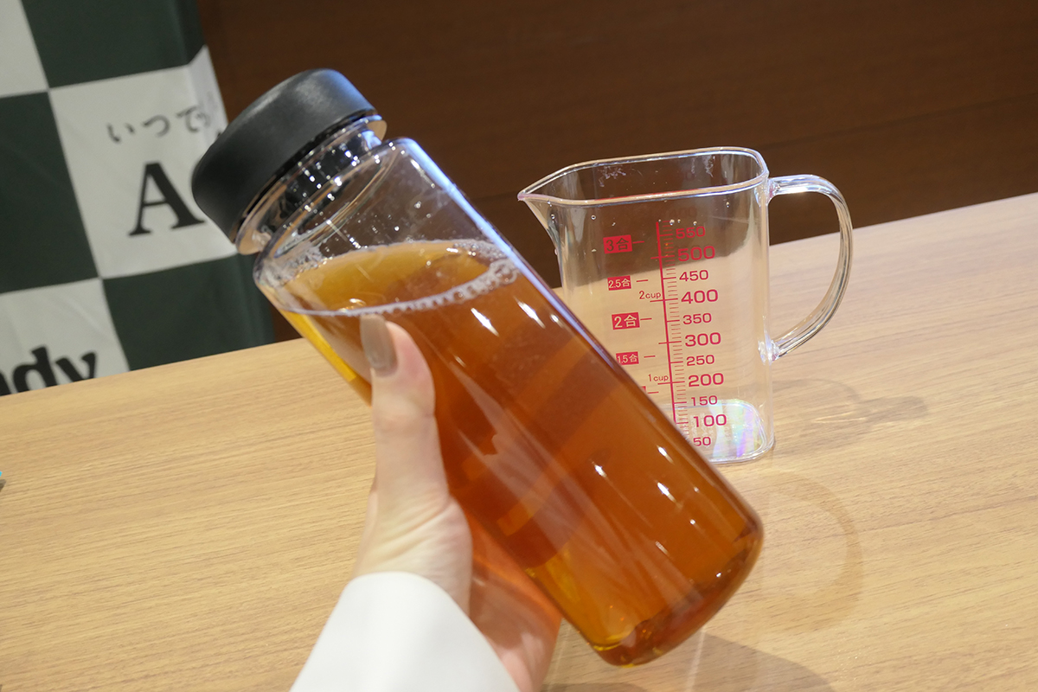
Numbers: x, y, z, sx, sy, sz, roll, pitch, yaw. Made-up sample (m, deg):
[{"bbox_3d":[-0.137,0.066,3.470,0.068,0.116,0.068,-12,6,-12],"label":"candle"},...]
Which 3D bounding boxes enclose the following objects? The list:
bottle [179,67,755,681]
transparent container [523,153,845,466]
[{"bbox_3d":[-0.013,0.006,0.325,0.064,0.194,0.064,-43,2,0],"label":"bottle"},{"bbox_3d":[0.081,-0.017,0.495,0.145,0.132,0.067,-6,24,6],"label":"transparent container"}]

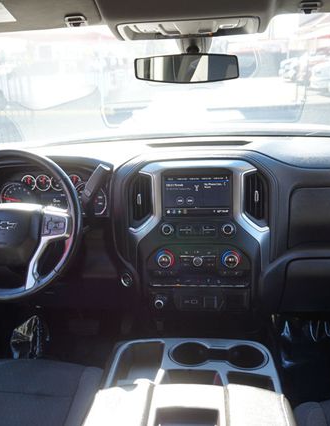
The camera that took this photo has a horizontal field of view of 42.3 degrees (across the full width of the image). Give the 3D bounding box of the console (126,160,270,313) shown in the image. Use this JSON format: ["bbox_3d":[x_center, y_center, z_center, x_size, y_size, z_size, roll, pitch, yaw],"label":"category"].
[{"bbox_3d":[0.091,0.060,1.200,0.385,0.420,0.160,-1,4,4],"label":"console"}]

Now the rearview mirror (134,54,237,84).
[{"bbox_3d":[0.055,-0.335,0.989,0.248,0.064,0.040,4,25,19],"label":"rearview mirror"}]

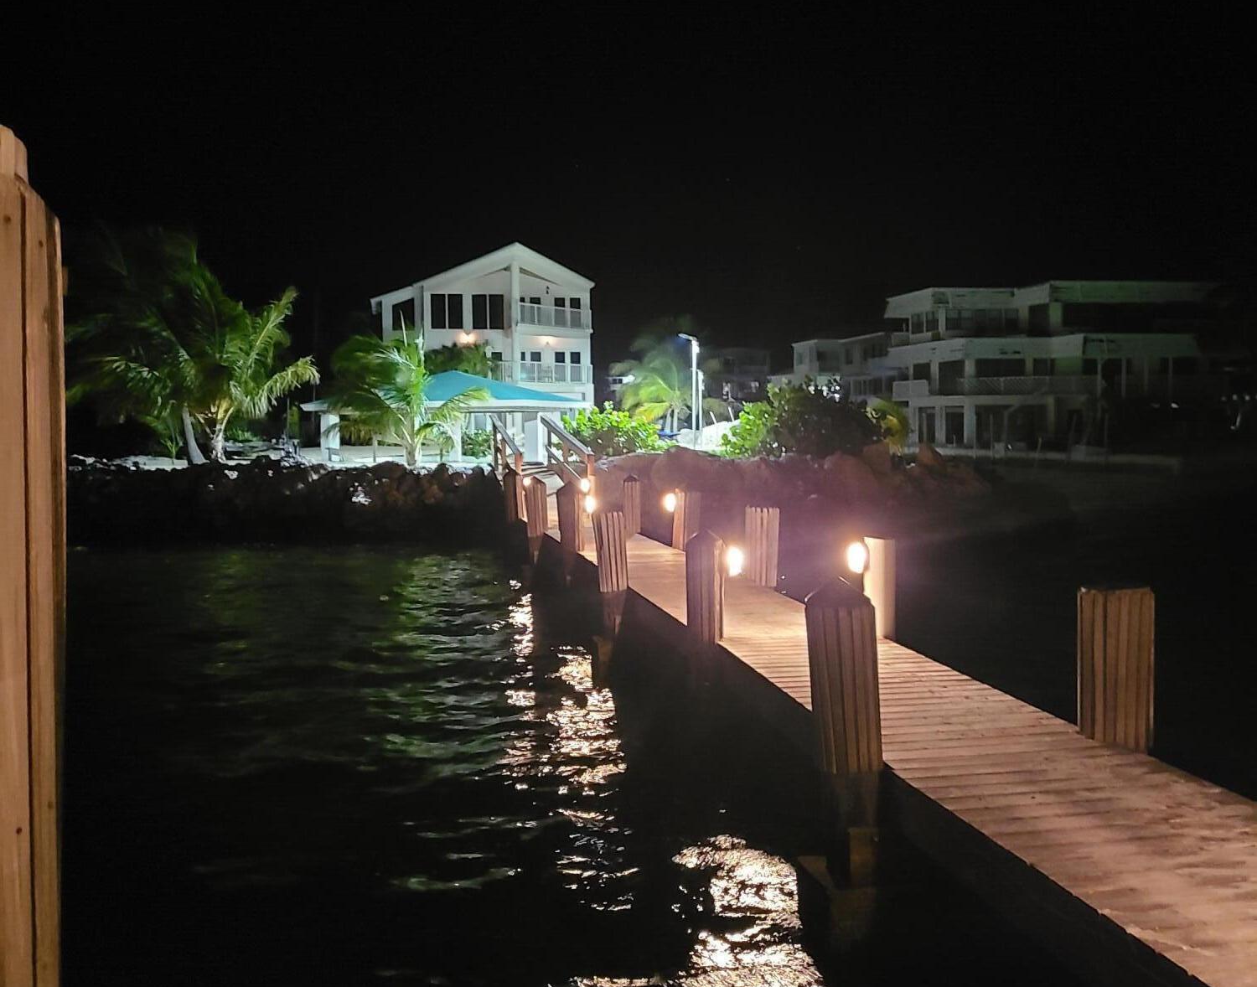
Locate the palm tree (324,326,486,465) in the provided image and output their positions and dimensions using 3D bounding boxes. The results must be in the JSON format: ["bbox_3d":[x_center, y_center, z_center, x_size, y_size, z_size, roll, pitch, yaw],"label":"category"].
[{"bbox_3d":[-6.418,-2.774,36.500,4.500,4.100,4.200,-1,4,-11],"label":"palm tree"}]

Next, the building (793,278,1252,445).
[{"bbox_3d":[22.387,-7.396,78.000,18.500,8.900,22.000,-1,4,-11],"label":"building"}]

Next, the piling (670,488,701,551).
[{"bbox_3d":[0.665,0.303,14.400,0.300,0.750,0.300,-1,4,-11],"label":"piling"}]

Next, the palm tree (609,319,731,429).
[{"bbox_3d":[1.816,-5.291,59.000,4.900,5.200,4.800,-1,4,-11],"label":"palm tree"}]

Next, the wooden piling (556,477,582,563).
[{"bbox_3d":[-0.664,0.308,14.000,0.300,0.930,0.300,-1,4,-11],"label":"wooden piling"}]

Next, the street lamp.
[{"bbox_3d":[2.298,-3.984,48.000,0.900,4.400,0.300,-2,4,-22],"label":"street lamp"}]

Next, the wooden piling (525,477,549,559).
[{"bbox_3d":[-1.195,0.311,16.400,0.300,1.020,0.300,-1,4,-11],"label":"wooden piling"}]

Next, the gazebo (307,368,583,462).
[{"bbox_3d":[-7.110,-3.250,52.000,9.400,3.750,9.400,1,3,10],"label":"gazebo"}]

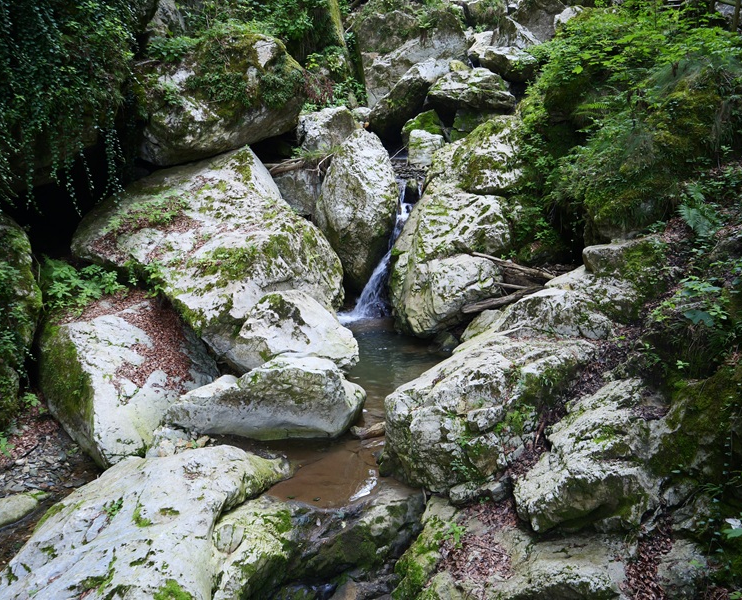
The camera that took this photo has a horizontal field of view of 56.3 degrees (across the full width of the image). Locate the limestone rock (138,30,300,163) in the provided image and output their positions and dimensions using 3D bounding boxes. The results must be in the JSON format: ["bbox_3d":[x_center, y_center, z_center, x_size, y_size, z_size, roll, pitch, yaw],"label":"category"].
[{"bbox_3d":[-2.374,-3.235,11.200,2.527,2.069,2.100,-3,18,-10],"label":"limestone rock"}]

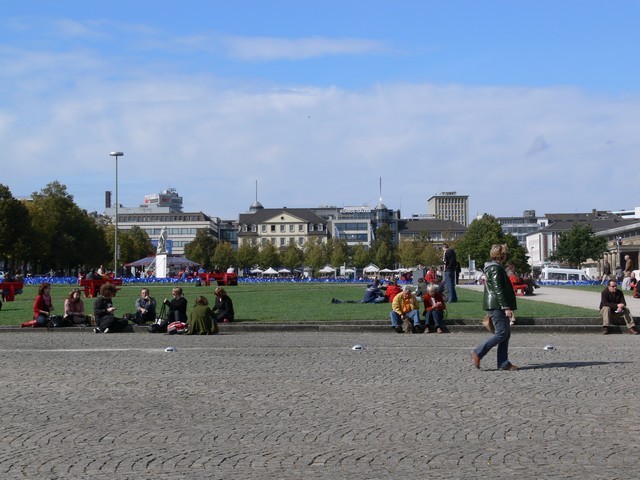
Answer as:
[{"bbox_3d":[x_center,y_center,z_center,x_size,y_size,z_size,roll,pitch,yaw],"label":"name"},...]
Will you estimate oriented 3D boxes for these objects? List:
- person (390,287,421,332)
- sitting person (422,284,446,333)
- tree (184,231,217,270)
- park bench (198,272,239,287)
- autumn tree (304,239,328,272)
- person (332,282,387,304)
[{"bbox_3d":[1.724,1.402,22.000,0.620,0.950,0.780,0,-1,3],"label":"person"},{"bbox_3d":[2.330,1.400,22.200,0.520,0.990,0.750,0,-1,-3],"label":"sitting person"},{"bbox_3d":[-21.363,2.771,195.000,5.720,8.940,5.720,0,-1,0],"label":"tree"},{"bbox_3d":[-5.845,2.281,63.000,2.250,0.820,0.700,0,-1,3],"label":"park bench"},{"bbox_3d":[-0.990,4.070,240.000,5.000,8.600,5.000,0,-1,0],"label":"autumn tree"},{"bbox_3d":[1.188,1.540,32.000,1.550,0.740,0.550,0,-1,0],"label":"person"}]

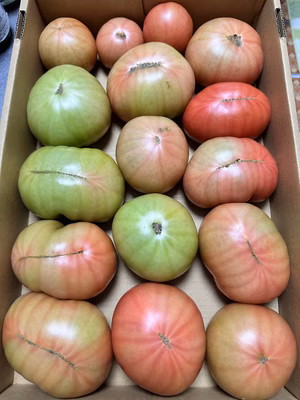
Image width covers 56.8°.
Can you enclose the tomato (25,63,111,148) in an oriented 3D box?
[{"bbox_3d":[-0.094,-0.111,0.327,0.097,0.071,0.099,0,76,1],"label":"tomato"}]

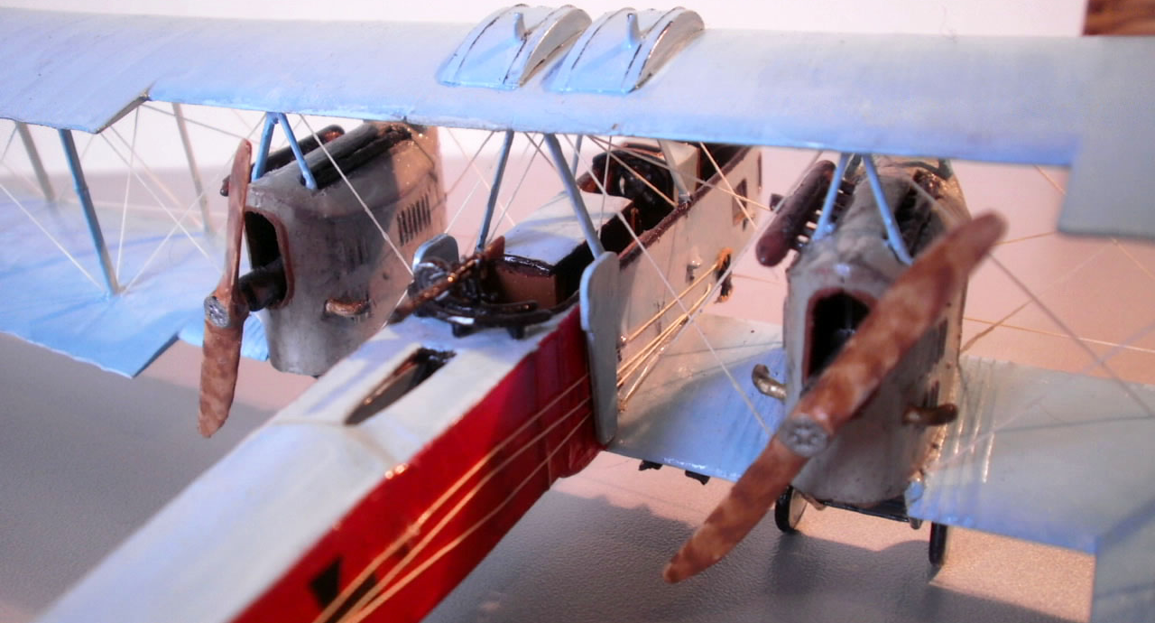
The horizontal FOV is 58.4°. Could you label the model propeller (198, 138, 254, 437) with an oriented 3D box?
[{"bbox_3d":[-0.037,-0.001,0.109,0.004,0.043,0.003,35,41,13],"label":"model propeller"}]

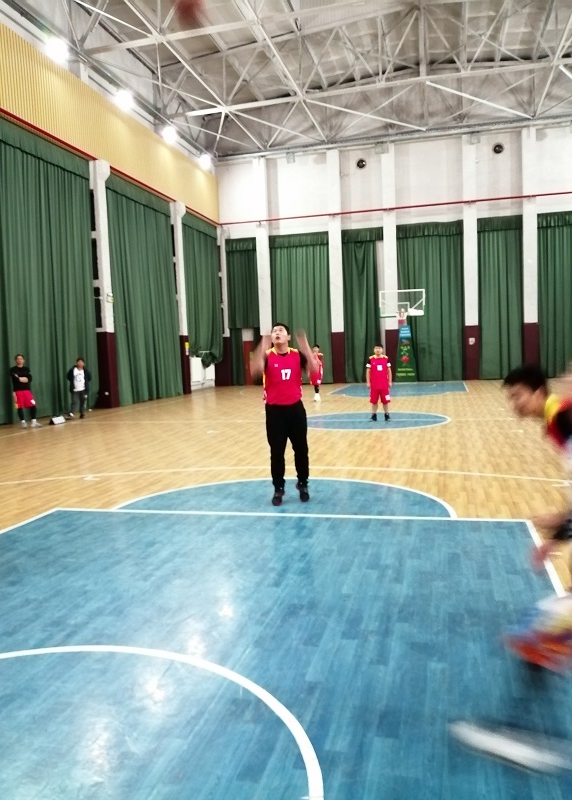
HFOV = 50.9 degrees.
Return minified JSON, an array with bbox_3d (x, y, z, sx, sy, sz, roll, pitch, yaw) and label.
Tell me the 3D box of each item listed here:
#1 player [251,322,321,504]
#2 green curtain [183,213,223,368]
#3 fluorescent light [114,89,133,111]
[{"bbox_3d":[0.004,0.155,6.426,0.680,1.880,0.480,-1,5,12],"label":"player"},{"bbox_3d":[-3.899,-5.028,28.741,0.350,6.950,4.300,-1,5,15],"label":"green curtain"},{"bbox_3d":[-5.744,-10.621,21.238,0.450,0.600,0.550,-1,5,15],"label":"fluorescent light"}]

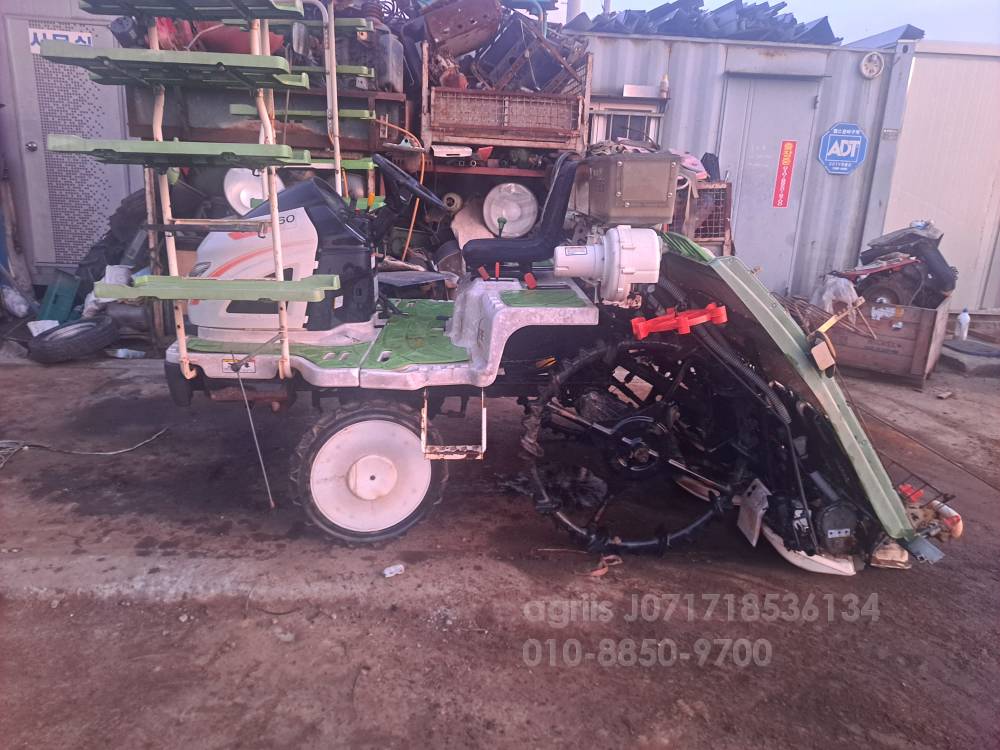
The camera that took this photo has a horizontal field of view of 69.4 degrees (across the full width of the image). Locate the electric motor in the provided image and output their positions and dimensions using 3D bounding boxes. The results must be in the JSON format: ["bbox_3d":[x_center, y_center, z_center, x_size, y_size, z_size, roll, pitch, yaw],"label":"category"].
[{"bbox_3d":[0.459,-0.476,3.083,0.420,0.310,0.300,2,16,-4],"label":"electric motor"}]

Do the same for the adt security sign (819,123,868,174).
[{"bbox_3d":[2.929,-1.929,6.150,0.395,0.410,0.020,2,16,-2],"label":"adt security sign"}]

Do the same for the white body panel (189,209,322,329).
[{"bbox_3d":[-1.094,-0.484,3.219,0.500,0.490,0.440,2,16,-4],"label":"white body panel"}]

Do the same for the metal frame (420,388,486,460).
[{"bbox_3d":[-0.186,0.198,2.892,0.255,0.300,0.110,2,16,-4],"label":"metal frame"}]

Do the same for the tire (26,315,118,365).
[{"bbox_3d":[-3.145,-0.260,5.350,0.595,0.170,0.595,-9,24,3],"label":"tire"}]

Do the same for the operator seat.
[{"bbox_3d":[0.083,-0.729,3.240,0.490,0.480,0.450,2,16,-4],"label":"operator seat"}]

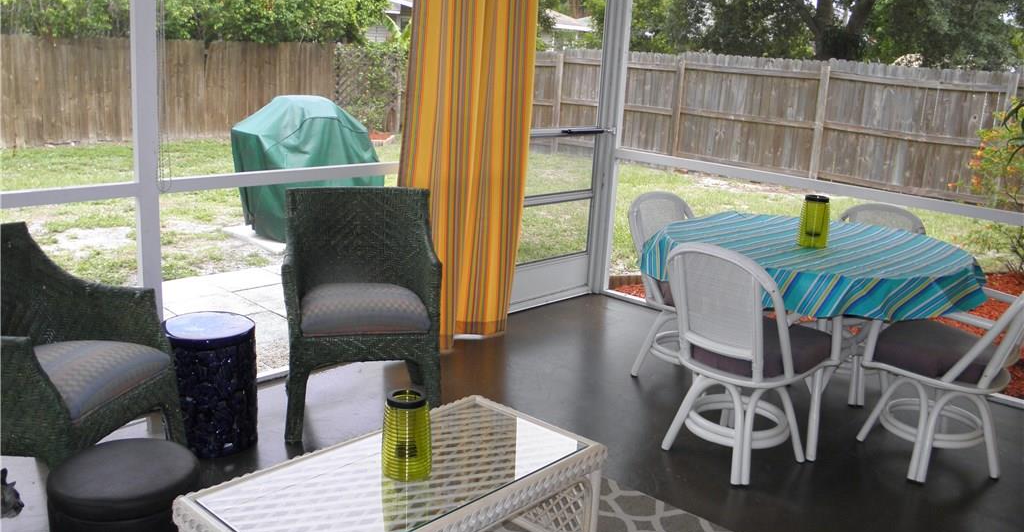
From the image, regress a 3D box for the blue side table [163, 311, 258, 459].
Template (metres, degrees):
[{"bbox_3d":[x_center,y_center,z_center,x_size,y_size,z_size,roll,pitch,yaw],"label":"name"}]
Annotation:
[{"bbox_3d":[-1.095,0.427,3.019,0.318,0.445,0.318,4,14,0],"label":"blue side table"}]

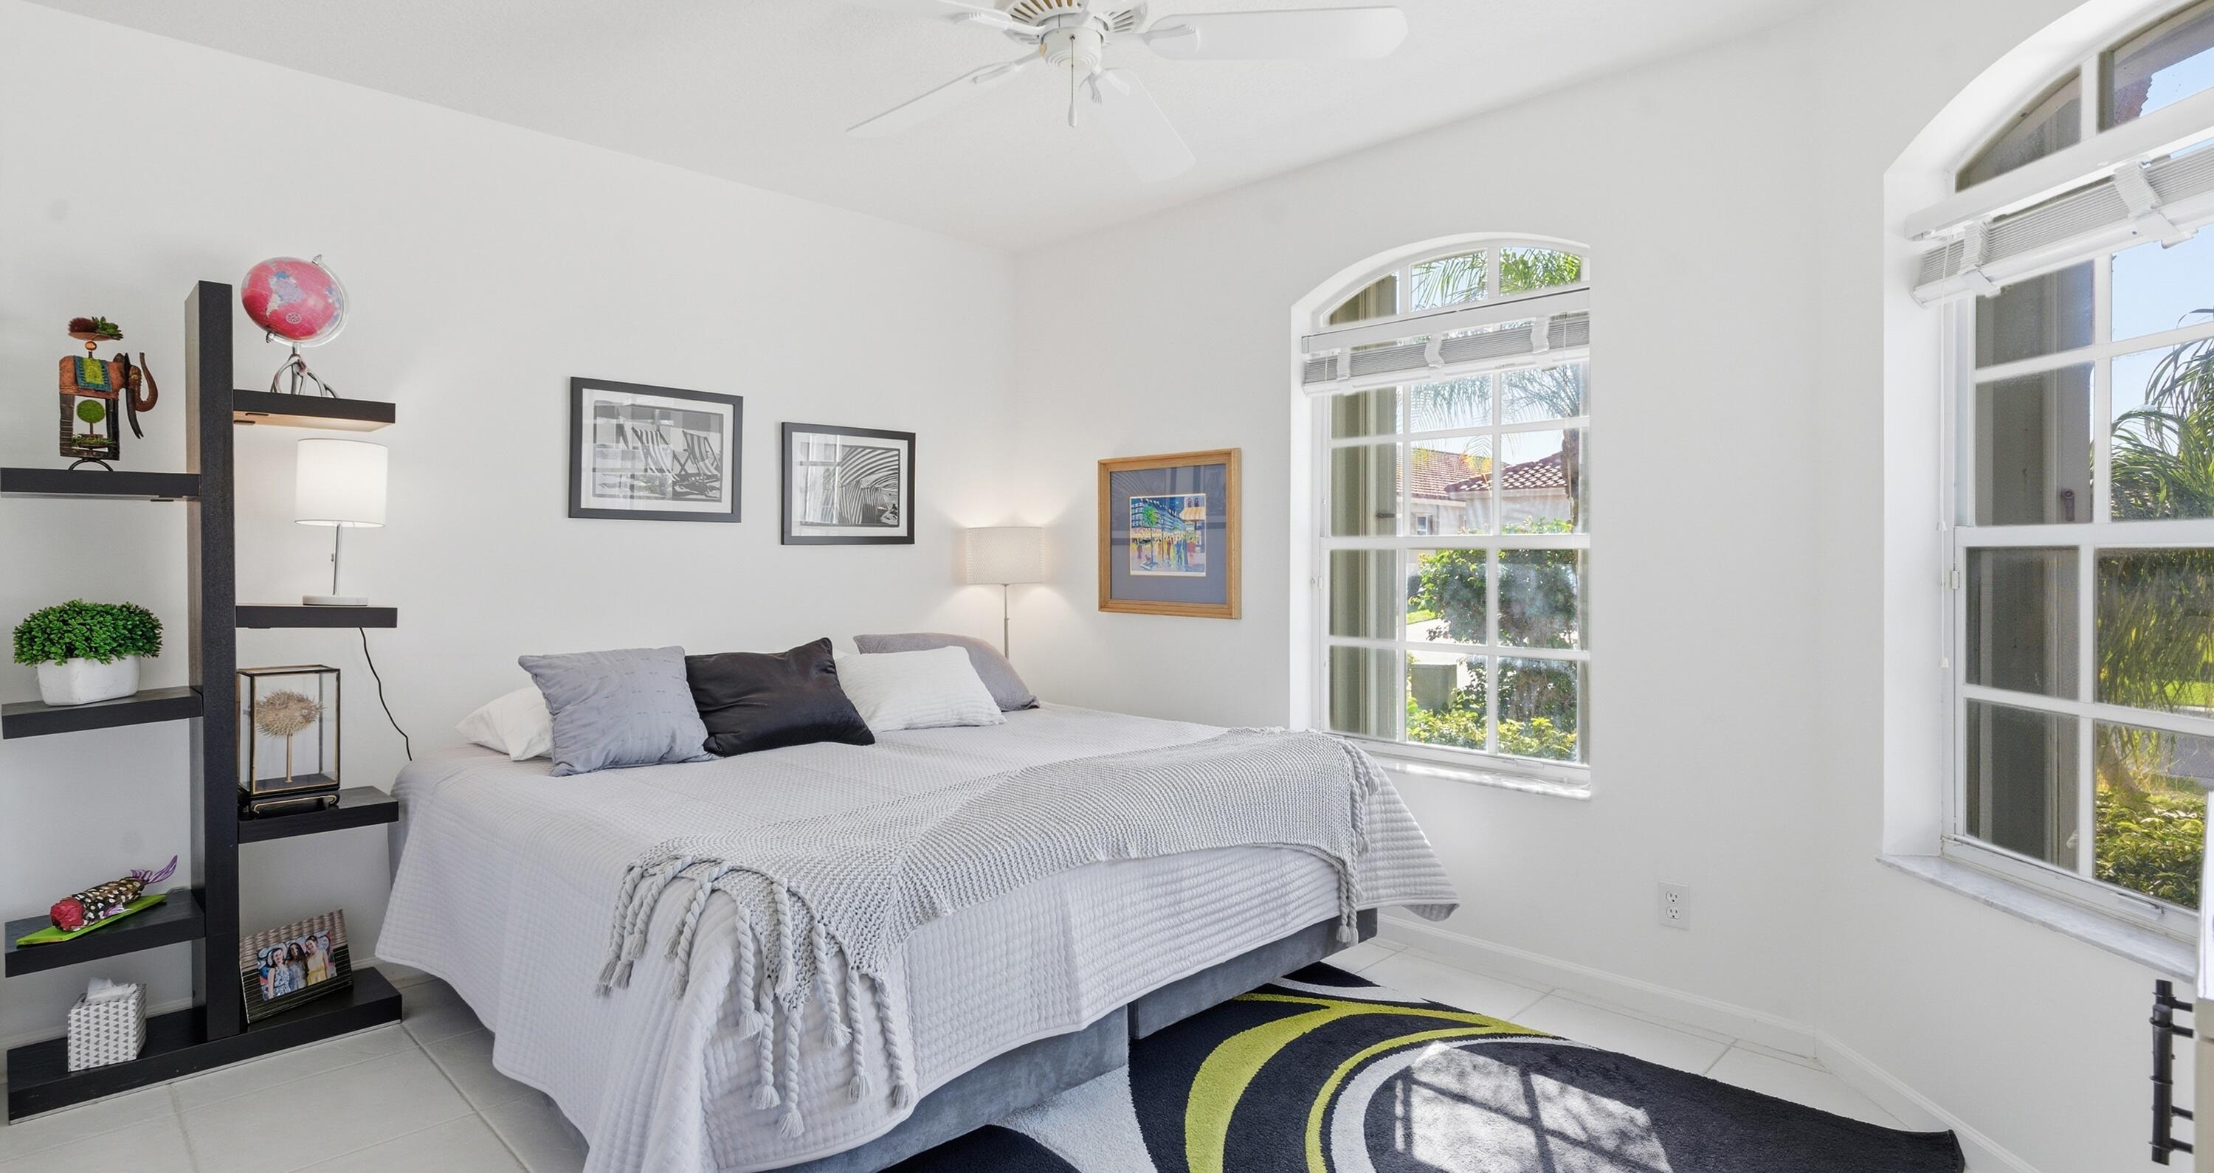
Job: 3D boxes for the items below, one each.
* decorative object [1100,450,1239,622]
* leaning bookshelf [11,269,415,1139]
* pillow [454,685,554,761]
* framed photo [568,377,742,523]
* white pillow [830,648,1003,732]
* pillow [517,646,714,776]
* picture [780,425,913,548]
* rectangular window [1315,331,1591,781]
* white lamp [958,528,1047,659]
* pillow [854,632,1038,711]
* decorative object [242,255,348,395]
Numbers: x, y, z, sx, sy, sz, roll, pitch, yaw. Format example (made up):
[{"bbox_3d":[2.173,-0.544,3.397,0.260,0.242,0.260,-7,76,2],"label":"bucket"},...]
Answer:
[{"bbox_3d":[0.219,-0.190,3.851,0.655,0.595,0.045,1,1,44],"label":"decorative object"},{"bbox_3d":[-2.152,0.205,2.541,0.690,1.830,0.280,-1,1,-44],"label":"leaning bookshelf"},{"bbox_3d":[-1.503,0.373,3.092,0.640,0.190,0.420,-1,1,-44],"label":"pillow"},{"bbox_3d":[-1.469,-0.440,3.455,0.559,0.445,0.028,-1,1,-44],"label":"framed photo"},{"bbox_3d":[-0.630,0.290,3.490,0.510,0.140,0.370,-1,43,-37],"label":"white pillow"},{"bbox_3d":[-1.335,0.320,2.860,0.450,0.150,0.430,-1,45,-37],"label":"pillow"},{"bbox_3d":[-0.955,-0.378,3.950,0.565,0.445,0.028,-1,1,-44],"label":"picture"},{"bbox_3d":[1.043,-0.105,3.260,0.920,1.290,0.080,1,1,44],"label":"rectangular window"},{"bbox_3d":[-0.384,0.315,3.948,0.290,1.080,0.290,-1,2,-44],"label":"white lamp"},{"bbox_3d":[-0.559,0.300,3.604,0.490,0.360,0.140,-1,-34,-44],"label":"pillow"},{"bbox_3d":[-2.054,-0.653,2.645,0.240,0.370,0.230,-1,1,-44],"label":"decorative object"}]

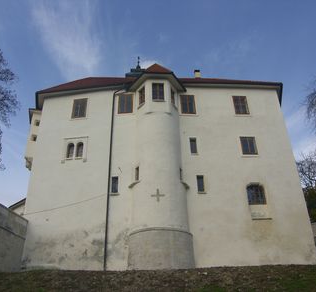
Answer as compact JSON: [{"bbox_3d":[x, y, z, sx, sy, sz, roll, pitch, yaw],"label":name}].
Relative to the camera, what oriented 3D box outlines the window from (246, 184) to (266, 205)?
[{"bbox_3d":[6.506,3.242,20.856,1.186,1.425,0.200,0,-29,-4],"label":"window"}]

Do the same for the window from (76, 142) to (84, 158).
[{"bbox_3d":[-5.544,0.324,22.586,0.477,1.236,0.200,-6,-29,6],"label":"window"}]

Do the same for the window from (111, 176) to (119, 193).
[{"bbox_3d":[-2.810,2.623,20.901,0.406,1.144,0.200,-3,-29,2],"label":"window"}]

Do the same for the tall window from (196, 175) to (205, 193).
[{"bbox_3d":[2.850,2.553,20.974,0.440,1.178,0.200,0,-29,-4],"label":"tall window"}]

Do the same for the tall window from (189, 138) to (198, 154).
[{"bbox_3d":[2.533,0.028,22.368,0.459,1.256,0.200,0,-29,-4],"label":"tall window"}]

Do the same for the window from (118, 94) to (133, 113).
[{"bbox_3d":[-2.438,-3.155,24.097,1.126,1.736,0.200,-3,-29,2],"label":"window"}]

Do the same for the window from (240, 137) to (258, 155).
[{"bbox_3d":[6.533,0.036,22.657,1.097,1.445,0.200,0,-29,-4],"label":"window"}]

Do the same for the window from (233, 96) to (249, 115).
[{"bbox_3d":[6.426,-3.091,24.404,1.122,1.734,0.200,0,-29,-4],"label":"window"}]

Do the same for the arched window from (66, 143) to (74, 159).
[{"bbox_3d":[-6.240,0.374,22.675,0.481,1.220,0.200,-6,-29,6],"label":"arched window"}]

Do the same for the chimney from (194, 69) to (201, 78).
[{"bbox_3d":[3.879,-6.740,30.962,0.620,1.210,0.620,0,-29,-4],"label":"chimney"}]

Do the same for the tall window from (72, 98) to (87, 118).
[{"bbox_3d":[-6.002,-2.851,24.419,1.139,1.748,0.200,-6,-29,6],"label":"tall window"}]

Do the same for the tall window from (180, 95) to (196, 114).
[{"bbox_3d":[2.326,-3.103,24.110,1.090,1.743,0.200,0,-29,-4],"label":"tall window"}]

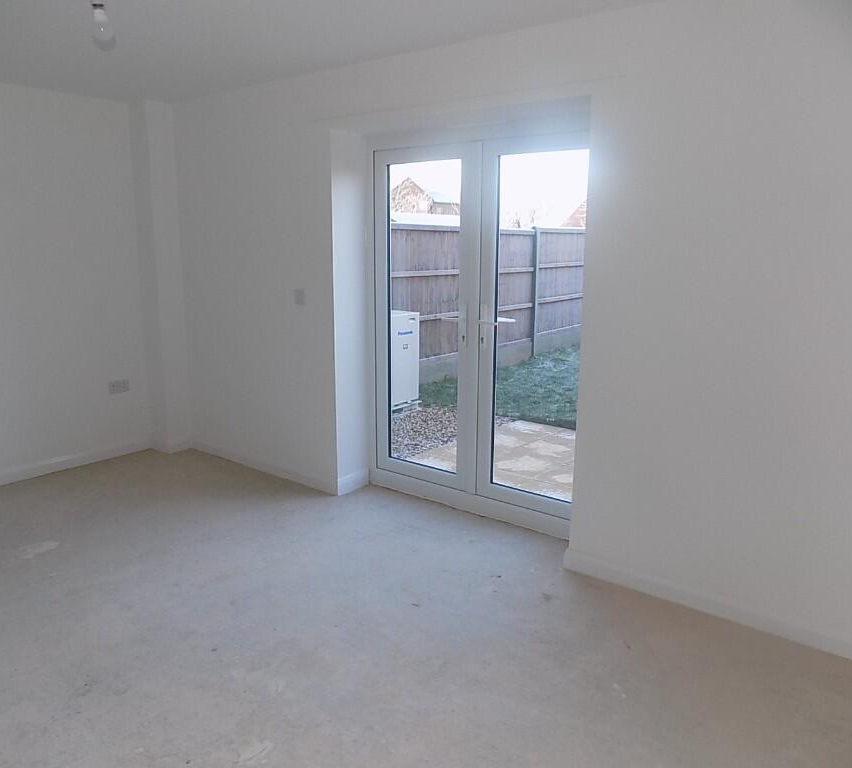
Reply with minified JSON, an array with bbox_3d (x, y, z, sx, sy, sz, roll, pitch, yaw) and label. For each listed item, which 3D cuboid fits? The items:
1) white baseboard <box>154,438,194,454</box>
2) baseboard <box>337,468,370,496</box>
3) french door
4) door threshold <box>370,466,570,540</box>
[{"bbox_3d":[-1.847,0.421,4.921,0.241,0.098,0.182,9,15,37],"label":"white baseboard"},{"bbox_3d":[-0.440,0.595,4.132,0.020,0.098,0.276,9,15,37],"label":"baseboard"},{"bbox_3d":[0.285,-0.302,3.592,1.409,1.852,0.075,9,15,37],"label":"french door"},{"bbox_3d":[0.264,0.657,3.810,1.498,0.115,0.073,9,15,37],"label":"door threshold"}]

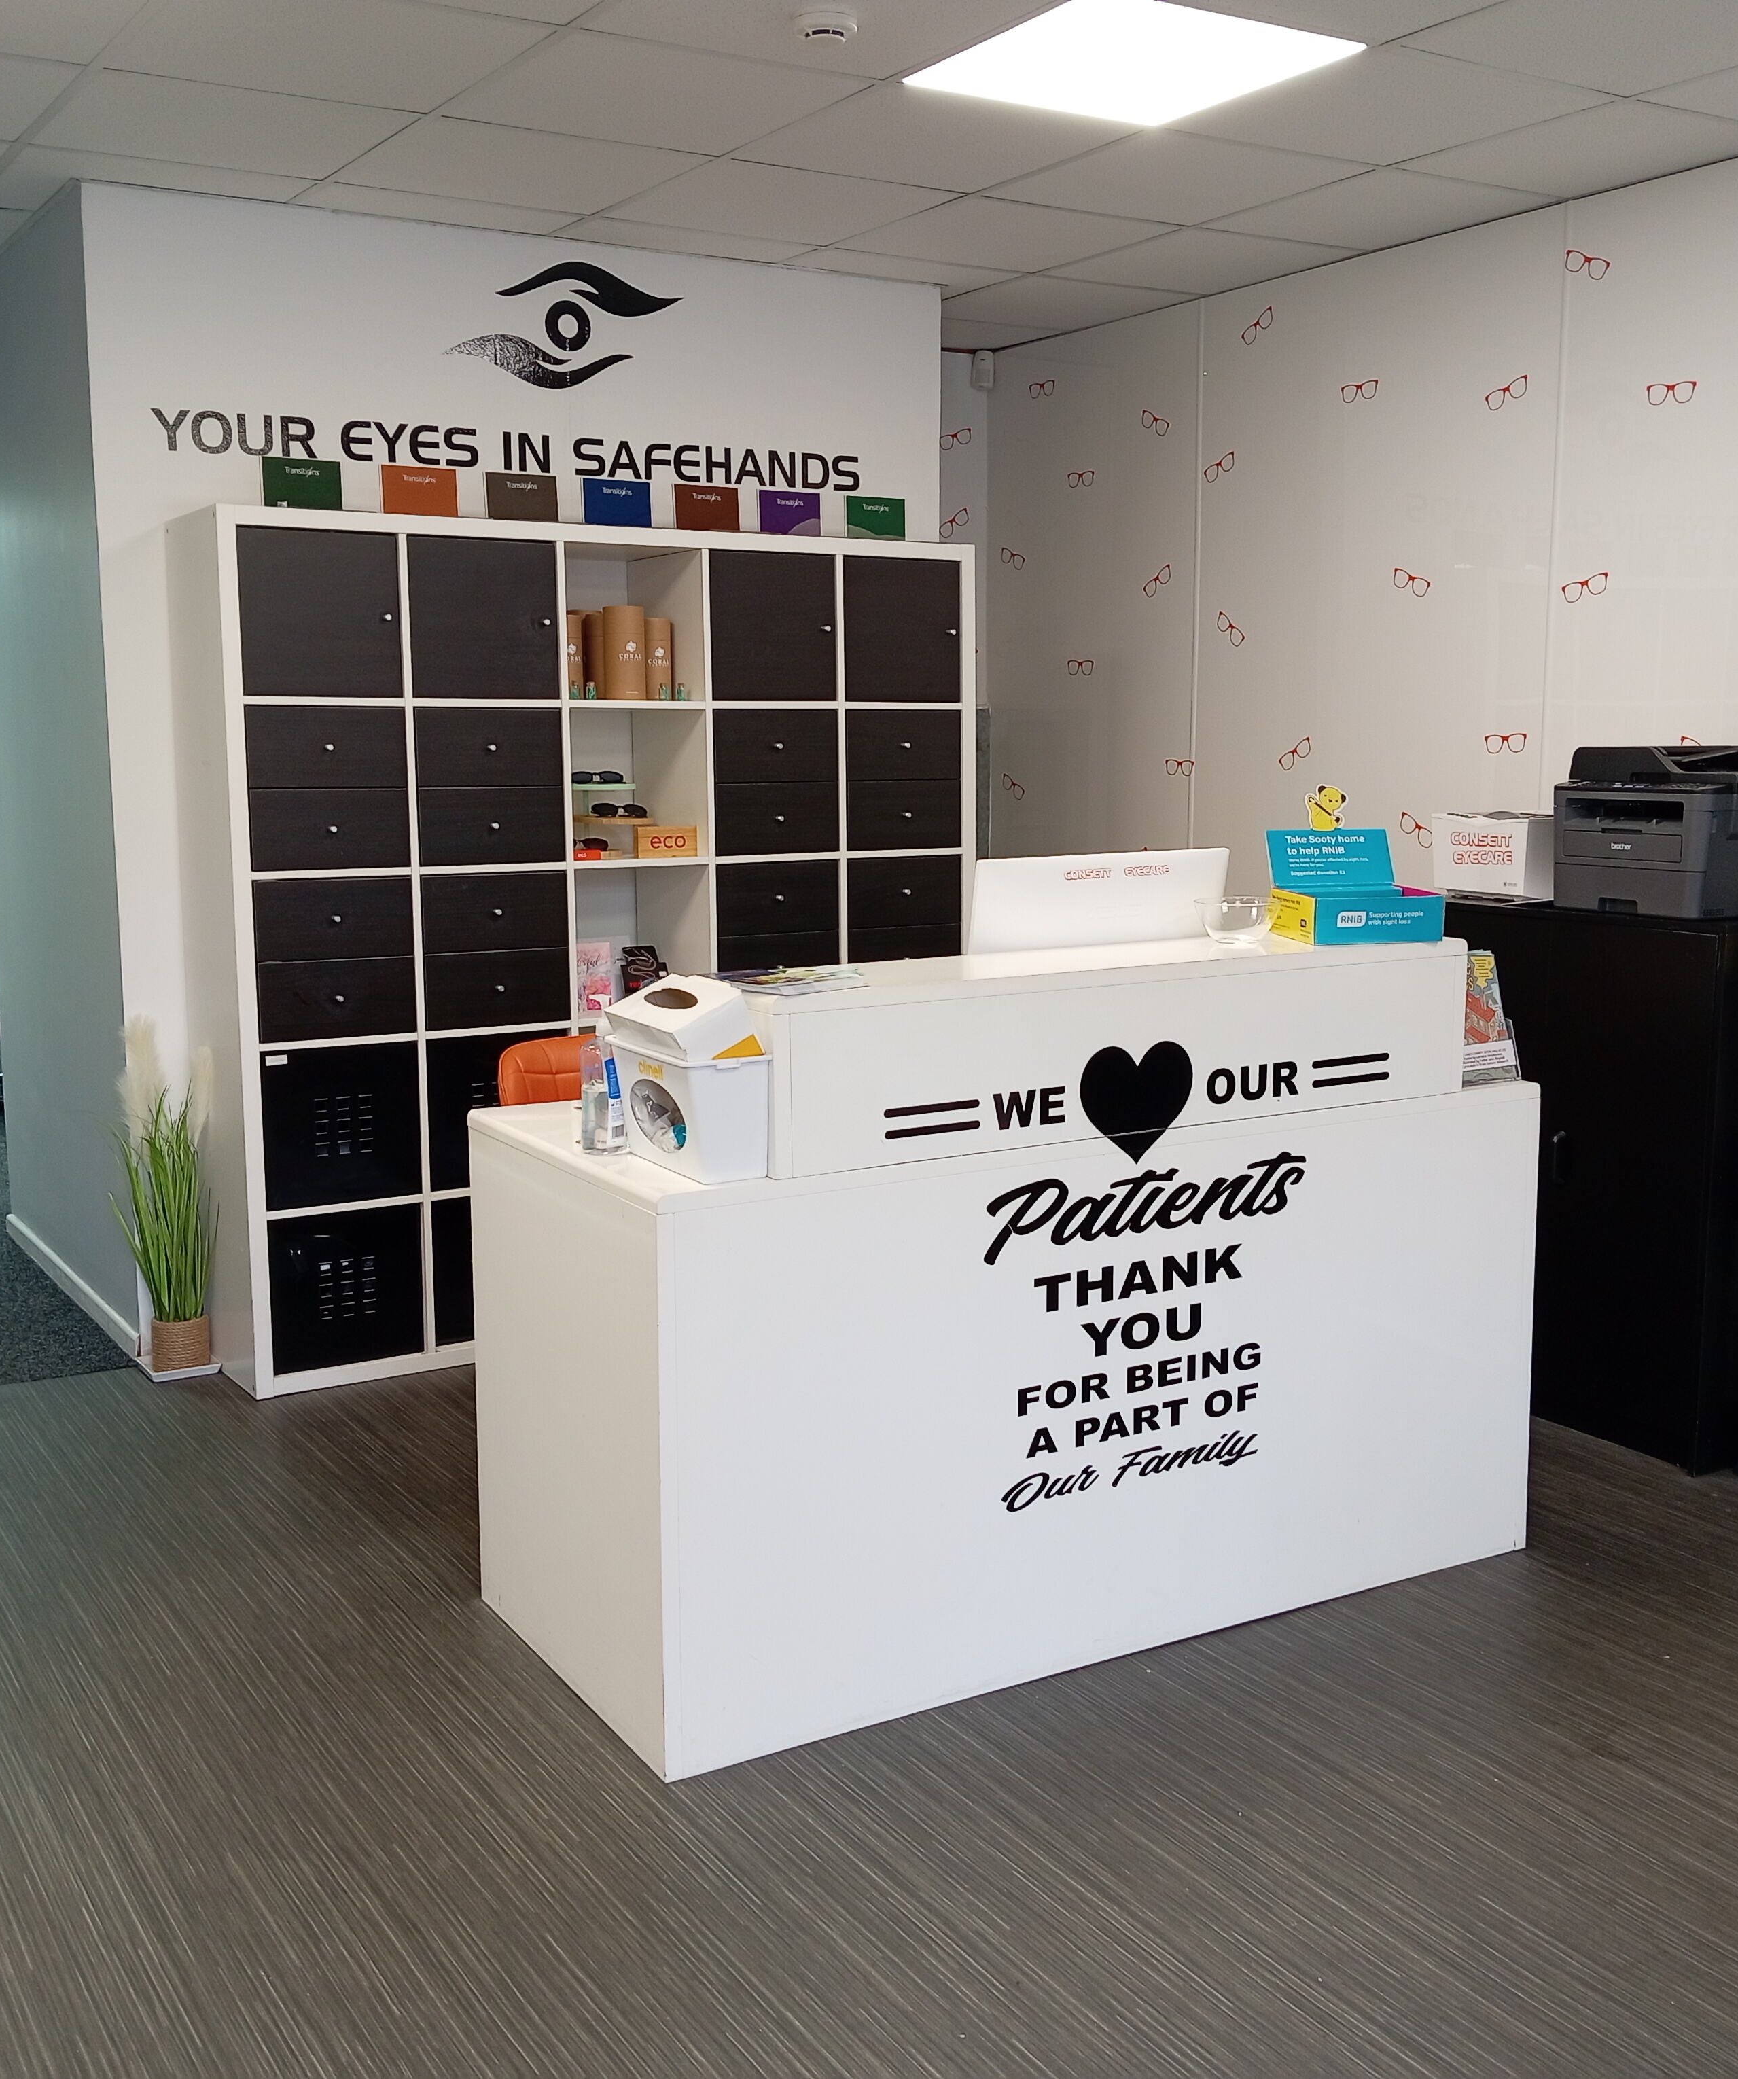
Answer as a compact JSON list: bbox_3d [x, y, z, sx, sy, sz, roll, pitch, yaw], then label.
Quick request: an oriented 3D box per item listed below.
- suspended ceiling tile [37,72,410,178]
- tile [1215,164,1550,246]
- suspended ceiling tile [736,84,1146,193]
[{"bbox_3d":[-1.212,-1.717,4.054,0.592,0.020,0.592,-5,10,-32],"label":"suspended ceiling tile"},{"bbox_3d":[1.109,-1.836,4.787,0.514,0.020,0.592,-5,10,-32],"label":"tile"},{"bbox_3d":[0.121,-1.741,4.177,0.595,0.020,0.595,-5,10,-31],"label":"suspended ceiling tile"}]

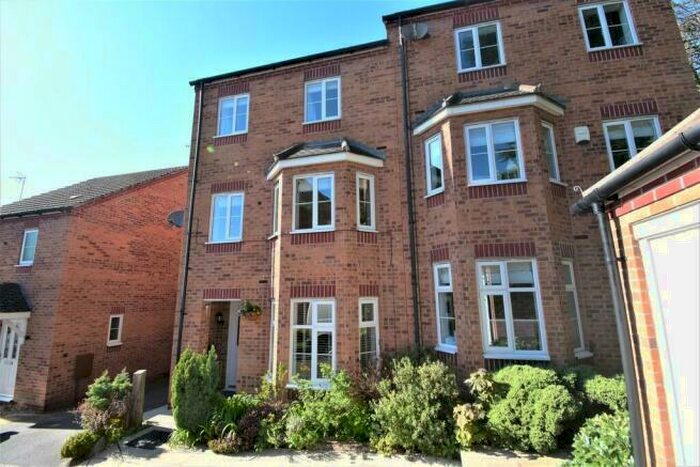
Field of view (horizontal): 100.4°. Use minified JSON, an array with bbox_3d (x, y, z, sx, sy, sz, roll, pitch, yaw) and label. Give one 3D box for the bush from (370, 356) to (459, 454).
[{"bbox_3d":[0.916,2.365,4.265,1.200,1.070,1.020,-3,-11,13],"label":"bush"}]

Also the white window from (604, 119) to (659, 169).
[{"bbox_3d":[4.901,-1.397,4.971,0.860,1.170,0.120,-3,-11,13],"label":"white window"}]

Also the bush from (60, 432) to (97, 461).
[{"bbox_3d":[-4.138,3.252,4.475,0.430,0.320,0.520,-3,-11,13],"label":"bush"}]

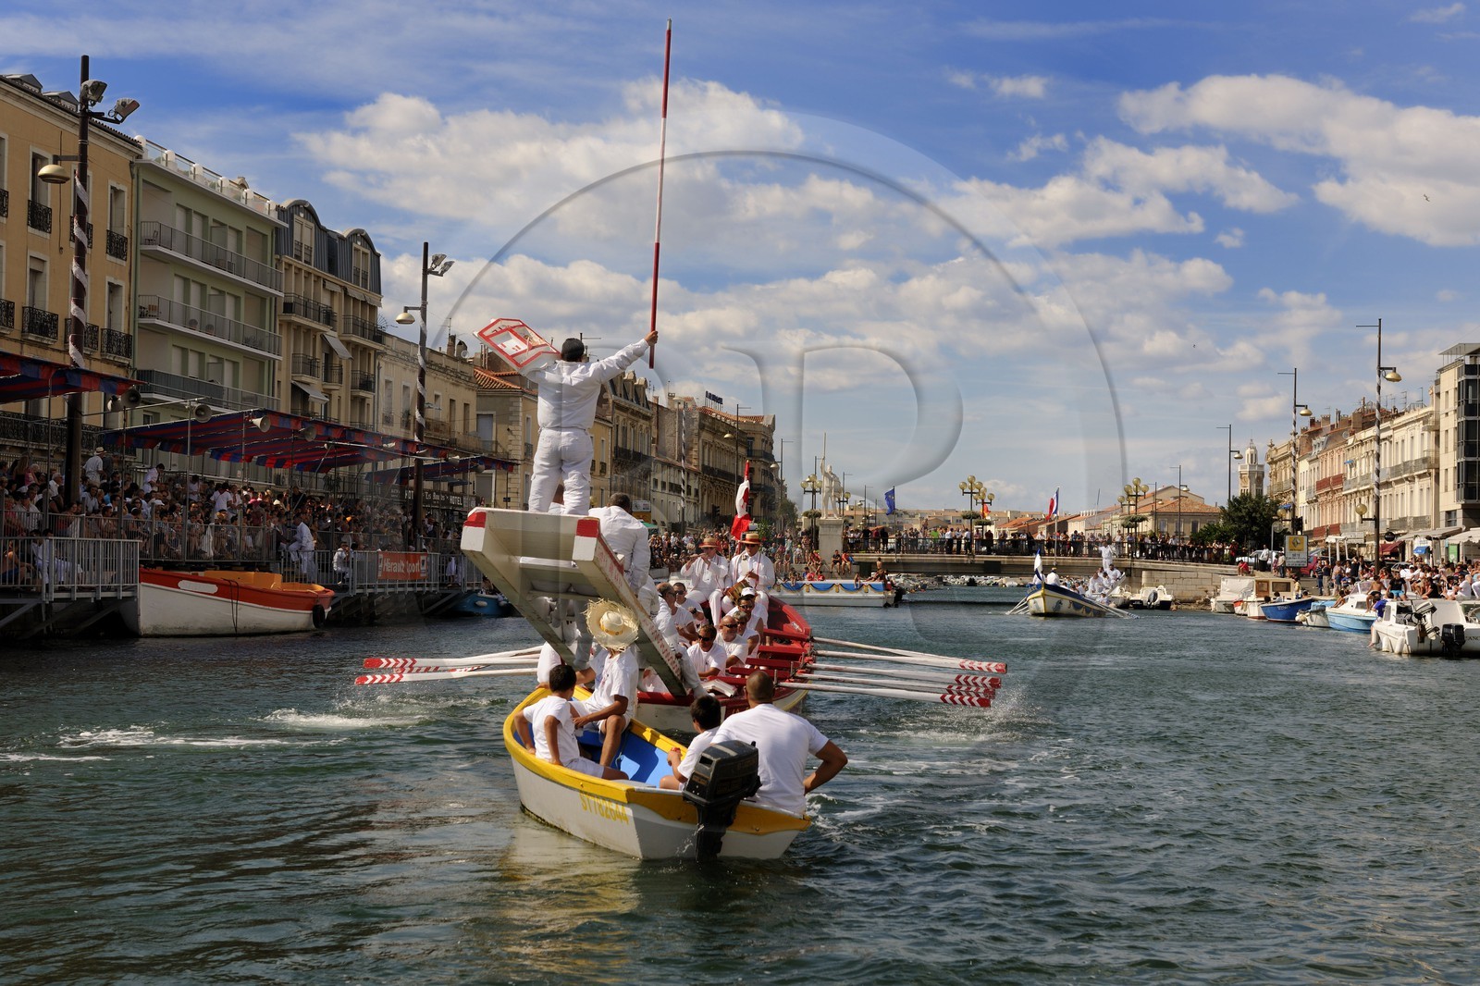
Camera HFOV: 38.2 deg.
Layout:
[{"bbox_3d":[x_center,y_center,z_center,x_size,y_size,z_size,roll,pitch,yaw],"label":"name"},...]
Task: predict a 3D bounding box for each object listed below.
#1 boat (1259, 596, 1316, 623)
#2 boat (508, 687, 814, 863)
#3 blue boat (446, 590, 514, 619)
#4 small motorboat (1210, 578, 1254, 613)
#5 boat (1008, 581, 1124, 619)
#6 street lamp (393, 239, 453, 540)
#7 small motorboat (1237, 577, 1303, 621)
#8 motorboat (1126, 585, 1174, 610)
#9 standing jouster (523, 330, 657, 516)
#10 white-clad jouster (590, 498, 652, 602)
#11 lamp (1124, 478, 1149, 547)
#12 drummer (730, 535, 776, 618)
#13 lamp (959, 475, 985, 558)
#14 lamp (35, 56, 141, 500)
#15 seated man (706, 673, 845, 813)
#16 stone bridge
[{"bbox_3d":[23.186,4.996,90.500,1.600,1.100,4.400,1,-2,-12],"label":"boat"},{"bbox_3d":[-0.774,1.769,14.100,1.440,0.880,4.300,8,-4,-17],"label":"boat"},{"bbox_3d":[-8.600,3.660,70.500,1.800,1.000,4.300,2,-2,-20],"label":"blue boat"},{"bbox_3d":[25.961,5.442,112.500,2.000,1.900,5.000,1,-2,8],"label":"small motorboat"},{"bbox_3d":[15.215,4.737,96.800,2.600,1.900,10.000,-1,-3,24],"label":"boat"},{"bbox_3d":[-11.400,-2.830,76.300,2.200,12.200,0.900,1,-2,7],"label":"street lamp"},{"bbox_3d":[24.116,4.847,97.000,2.100,1.900,5.200,1,-2,8],"label":"small motorboat"},{"bbox_3d":[23.467,5.950,122.000,2.300,1.500,5.200,1,-2,8],"label":"motorboat"},{"bbox_3d":[-1.440,-0.650,20.600,1.280,1.820,0.500,1,-2,-2],"label":"standing jouster"},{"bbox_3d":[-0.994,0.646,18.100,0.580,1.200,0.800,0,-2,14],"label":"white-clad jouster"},{"bbox_3d":[25.400,1.560,137.000,1.550,5.150,1.550,1,-2,0],"label":"lamp"},{"bbox_3d":[0.159,1.192,27.900,0.620,1.300,0.750,0,-2,7],"label":"drummer"},{"bbox_3d":[15.319,1.510,141.000,1.600,5.500,1.600,1,-2,8],"label":"lamp"},{"bbox_3d":[-15.059,-3.821,49.000,2.250,12.300,0.800,1,-2,8],"label":"lamp"},{"bbox_3d":[0.200,1.740,13.500,0.720,1.220,0.750,1,-2,-16],"label":"seated man"},{"bbox_3d":[21.753,6.123,152.000,28.000,3.800,12.000,0,-2,8],"label":"stone bridge"}]

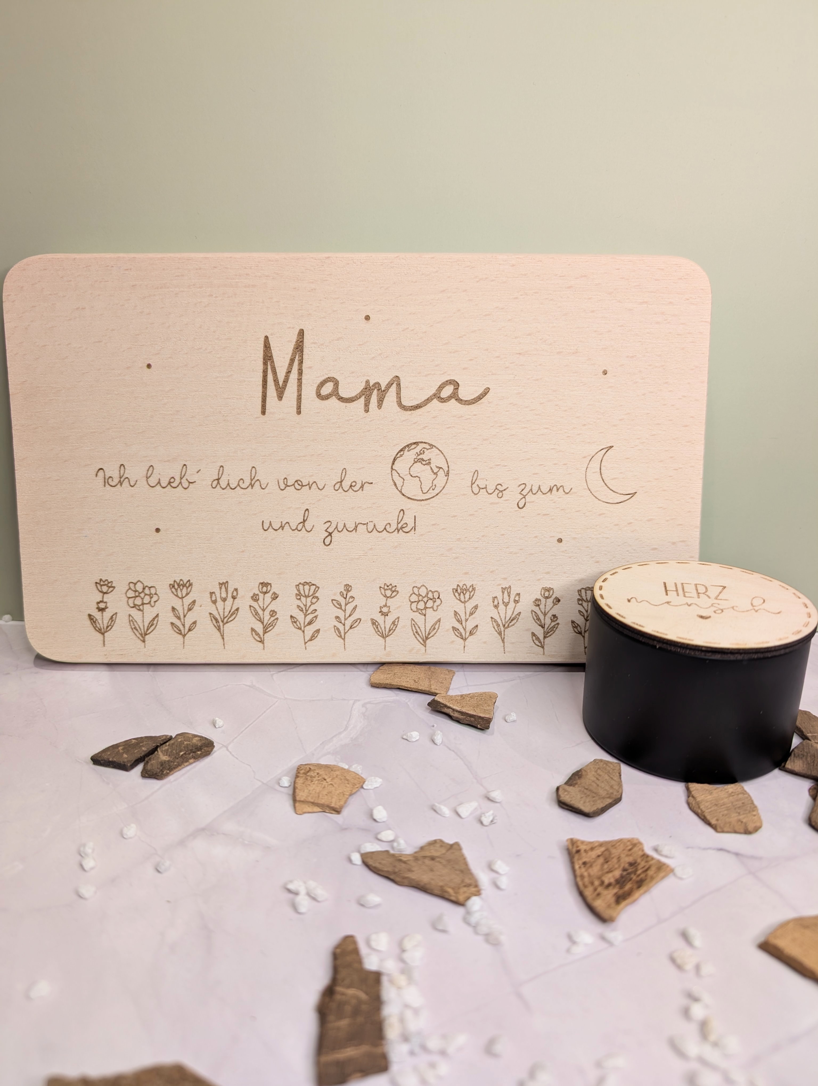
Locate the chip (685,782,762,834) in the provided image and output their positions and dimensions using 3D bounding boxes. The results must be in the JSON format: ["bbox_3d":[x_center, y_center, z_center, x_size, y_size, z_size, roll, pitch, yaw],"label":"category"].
[{"bbox_3d":[0.084,0.071,0.203,0.017,0.004,0.016,1,20,3],"label":"chip"}]

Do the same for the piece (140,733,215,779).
[{"bbox_3d":[-0.069,0.064,0.224,0.013,0.004,0.020,10,22,24],"label":"piece"}]

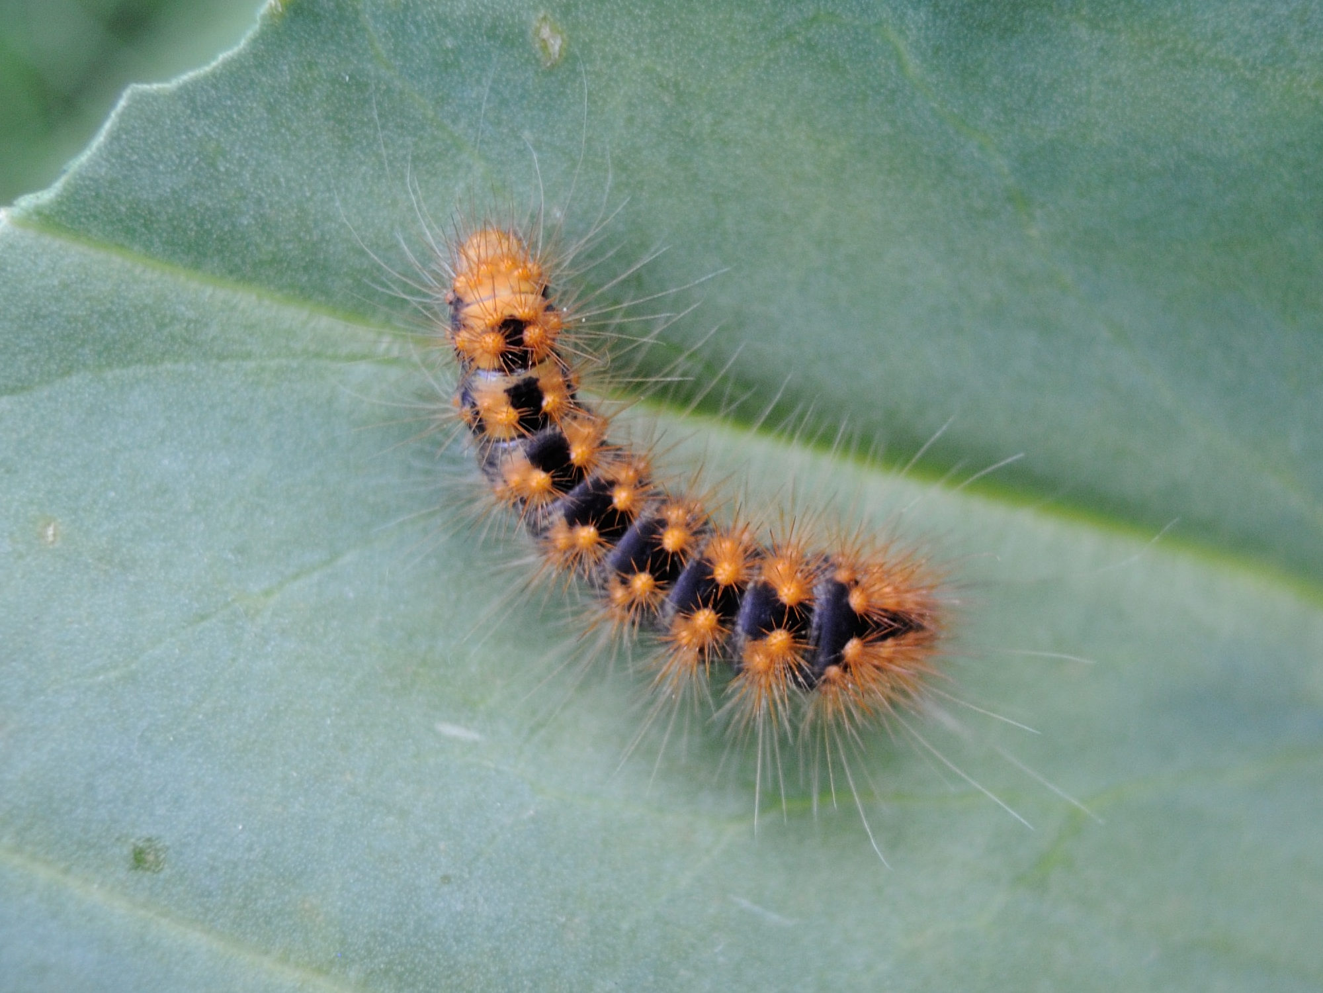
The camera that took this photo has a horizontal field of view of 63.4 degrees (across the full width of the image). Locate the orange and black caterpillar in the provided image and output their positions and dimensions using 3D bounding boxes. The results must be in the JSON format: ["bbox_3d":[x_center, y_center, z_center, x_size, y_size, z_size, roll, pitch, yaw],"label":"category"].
[{"bbox_3d":[0.000,0.000,0.063,0.037,0.008,0.015,43,82,8],"label":"orange and black caterpillar"}]

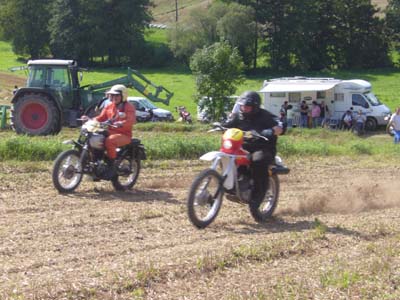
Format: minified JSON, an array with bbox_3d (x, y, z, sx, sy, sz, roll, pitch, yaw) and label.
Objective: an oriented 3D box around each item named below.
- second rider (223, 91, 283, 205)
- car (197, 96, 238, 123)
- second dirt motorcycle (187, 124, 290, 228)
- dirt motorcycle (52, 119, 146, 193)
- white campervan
[{"bbox_3d":[0.640,-0.020,12.250,0.780,1.380,0.780,5,5,32],"label":"second rider"},{"bbox_3d":[1.900,-2.420,60.000,4.150,1.550,1.750,1,3,12],"label":"car"},{"bbox_3d":[0.470,0.300,12.170,0.850,1.210,2.130,5,3,32],"label":"second dirt motorcycle"},{"bbox_3d":[-1.620,0.090,16.050,0.820,1.170,2.100,6,3,38],"label":"dirt motorcycle"},{"bbox_3d":[7.300,-2.650,57.000,6.900,3.000,2.300,2,3,25],"label":"white campervan"}]

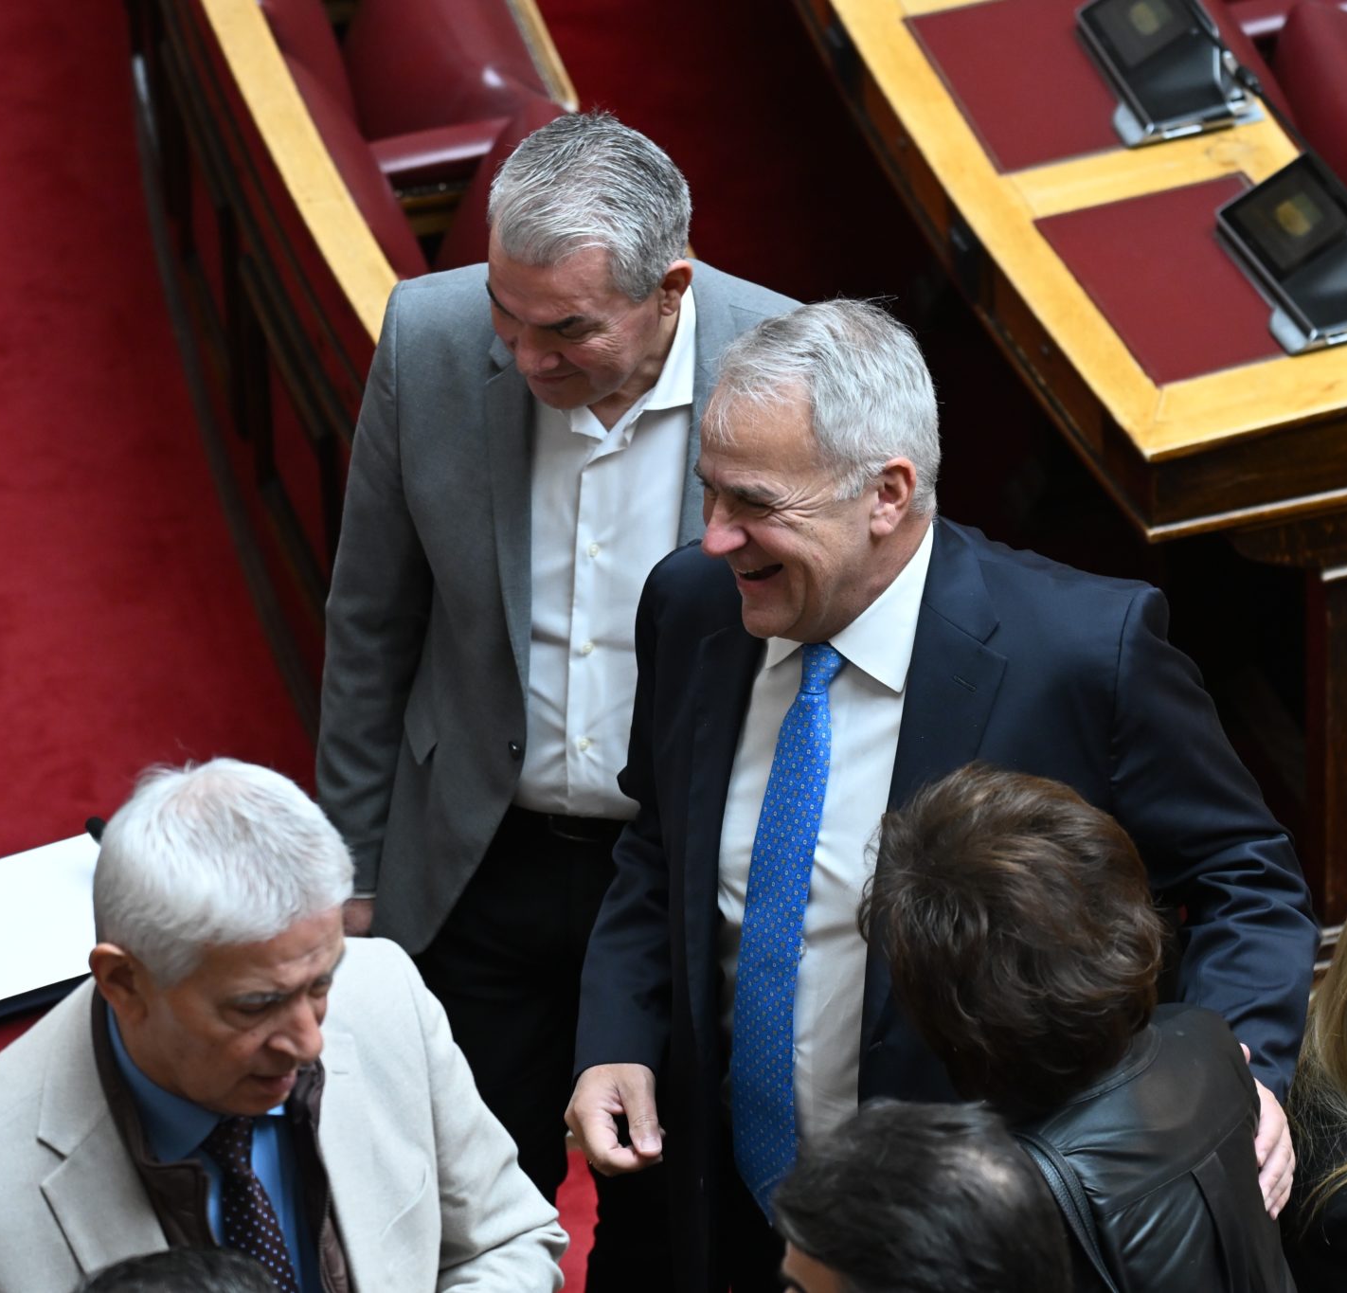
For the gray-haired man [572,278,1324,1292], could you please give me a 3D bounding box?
[{"bbox_3d":[0.252,0.436,8.832,0.690,1.760,0.490,13,38,21],"label":"gray-haired man"}]

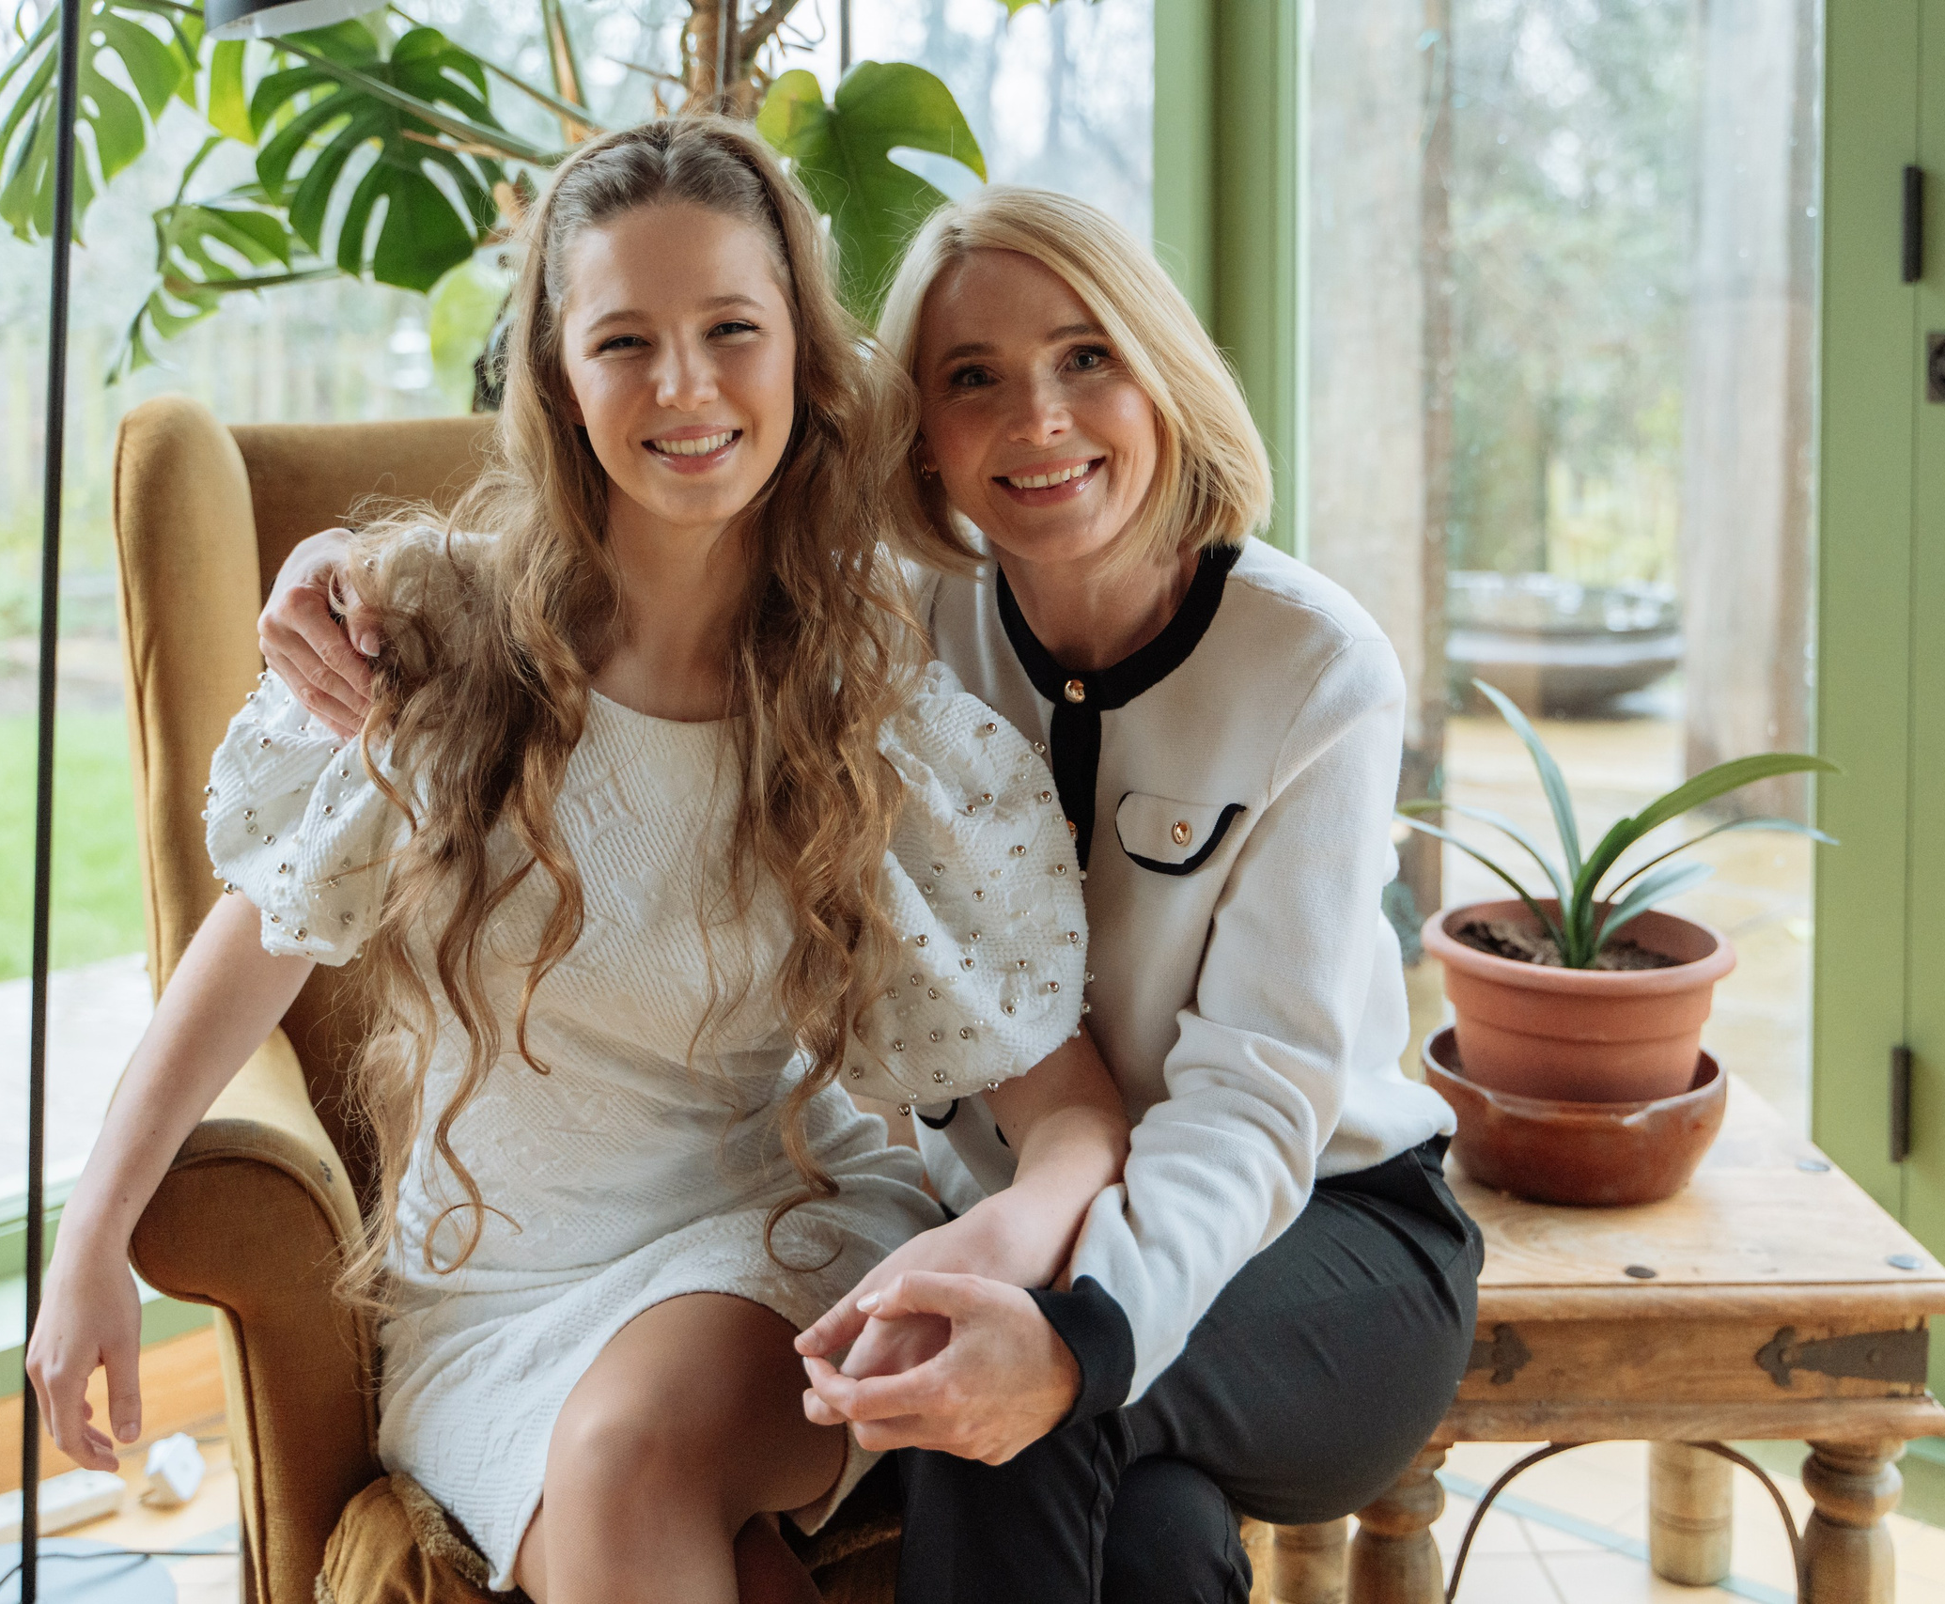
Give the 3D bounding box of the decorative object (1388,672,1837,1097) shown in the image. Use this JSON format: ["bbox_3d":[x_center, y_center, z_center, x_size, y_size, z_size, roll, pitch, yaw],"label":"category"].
[{"bbox_3d":[0.462,0.089,1.990,0.310,0.335,0.250,0,11,0],"label":"decorative object"}]

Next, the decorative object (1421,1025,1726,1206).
[{"bbox_3d":[0.431,0.228,2.015,0.215,0.080,0.215,0,11,0],"label":"decorative object"}]

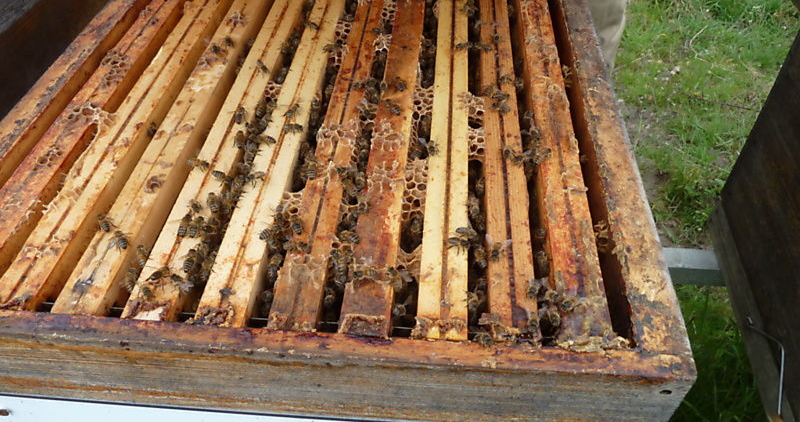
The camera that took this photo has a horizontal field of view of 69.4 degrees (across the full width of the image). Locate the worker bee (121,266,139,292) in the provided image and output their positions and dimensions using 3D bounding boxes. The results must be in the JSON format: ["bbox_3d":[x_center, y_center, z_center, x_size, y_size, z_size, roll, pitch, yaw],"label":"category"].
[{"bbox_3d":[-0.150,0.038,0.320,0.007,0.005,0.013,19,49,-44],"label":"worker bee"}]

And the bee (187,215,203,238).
[{"bbox_3d":[-0.122,0.009,0.345,0.007,0.005,0.013,1,47,2],"label":"bee"}]

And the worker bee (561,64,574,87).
[{"bbox_3d":[0.134,-0.108,0.463,0.006,0.015,0.007,-5,5,8],"label":"worker bee"}]

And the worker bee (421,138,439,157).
[{"bbox_3d":[0.020,-0.042,0.385,0.011,0.006,0.013,5,46,5],"label":"worker bee"}]

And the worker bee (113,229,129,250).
[{"bbox_3d":[-0.163,0.017,0.338,0.007,0.005,0.013,-25,51,-21],"label":"worker bee"}]

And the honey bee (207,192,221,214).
[{"bbox_3d":[-0.114,-0.005,0.351,0.007,0.005,0.014,-14,48,-13],"label":"honey bee"}]

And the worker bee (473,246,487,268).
[{"bbox_3d":[0.047,0.027,0.339,0.007,0.005,0.013,-7,67,-1],"label":"worker bee"}]

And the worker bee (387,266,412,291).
[{"bbox_3d":[0.000,0.036,0.311,0.009,0.005,0.013,-25,55,-28],"label":"worker bee"}]

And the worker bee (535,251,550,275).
[{"bbox_3d":[0.081,0.030,0.329,0.007,0.005,0.013,-6,57,11],"label":"worker bee"}]

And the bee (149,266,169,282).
[{"bbox_3d":[-0.131,0.034,0.315,0.012,0.005,0.006,-30,53,-25],"label":"bee"}]

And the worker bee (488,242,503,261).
[{"bbox_3d":[0.054,0.023,0.325,0.007,0.005,0.012,14,48,14],"label":"worker bee"}]

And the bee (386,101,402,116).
[{"bbox_3d":[-0.004,-0.075,0.424,0.007,0.005,0.013,-19,50,-17],"label":"bee"}]

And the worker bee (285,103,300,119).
[{"bbox_3d":[-0.077,-0.071,0.414,0.007,0.005,0.013,18,49,17],"label":"worker bee"}]

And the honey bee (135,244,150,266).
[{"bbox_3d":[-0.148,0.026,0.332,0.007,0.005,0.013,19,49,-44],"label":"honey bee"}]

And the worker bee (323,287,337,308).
[{"bbox_3d":[-0.040,0.049,0.327,0.006,0.005,0.013,-2,73,2],"label":"worker bee"}]

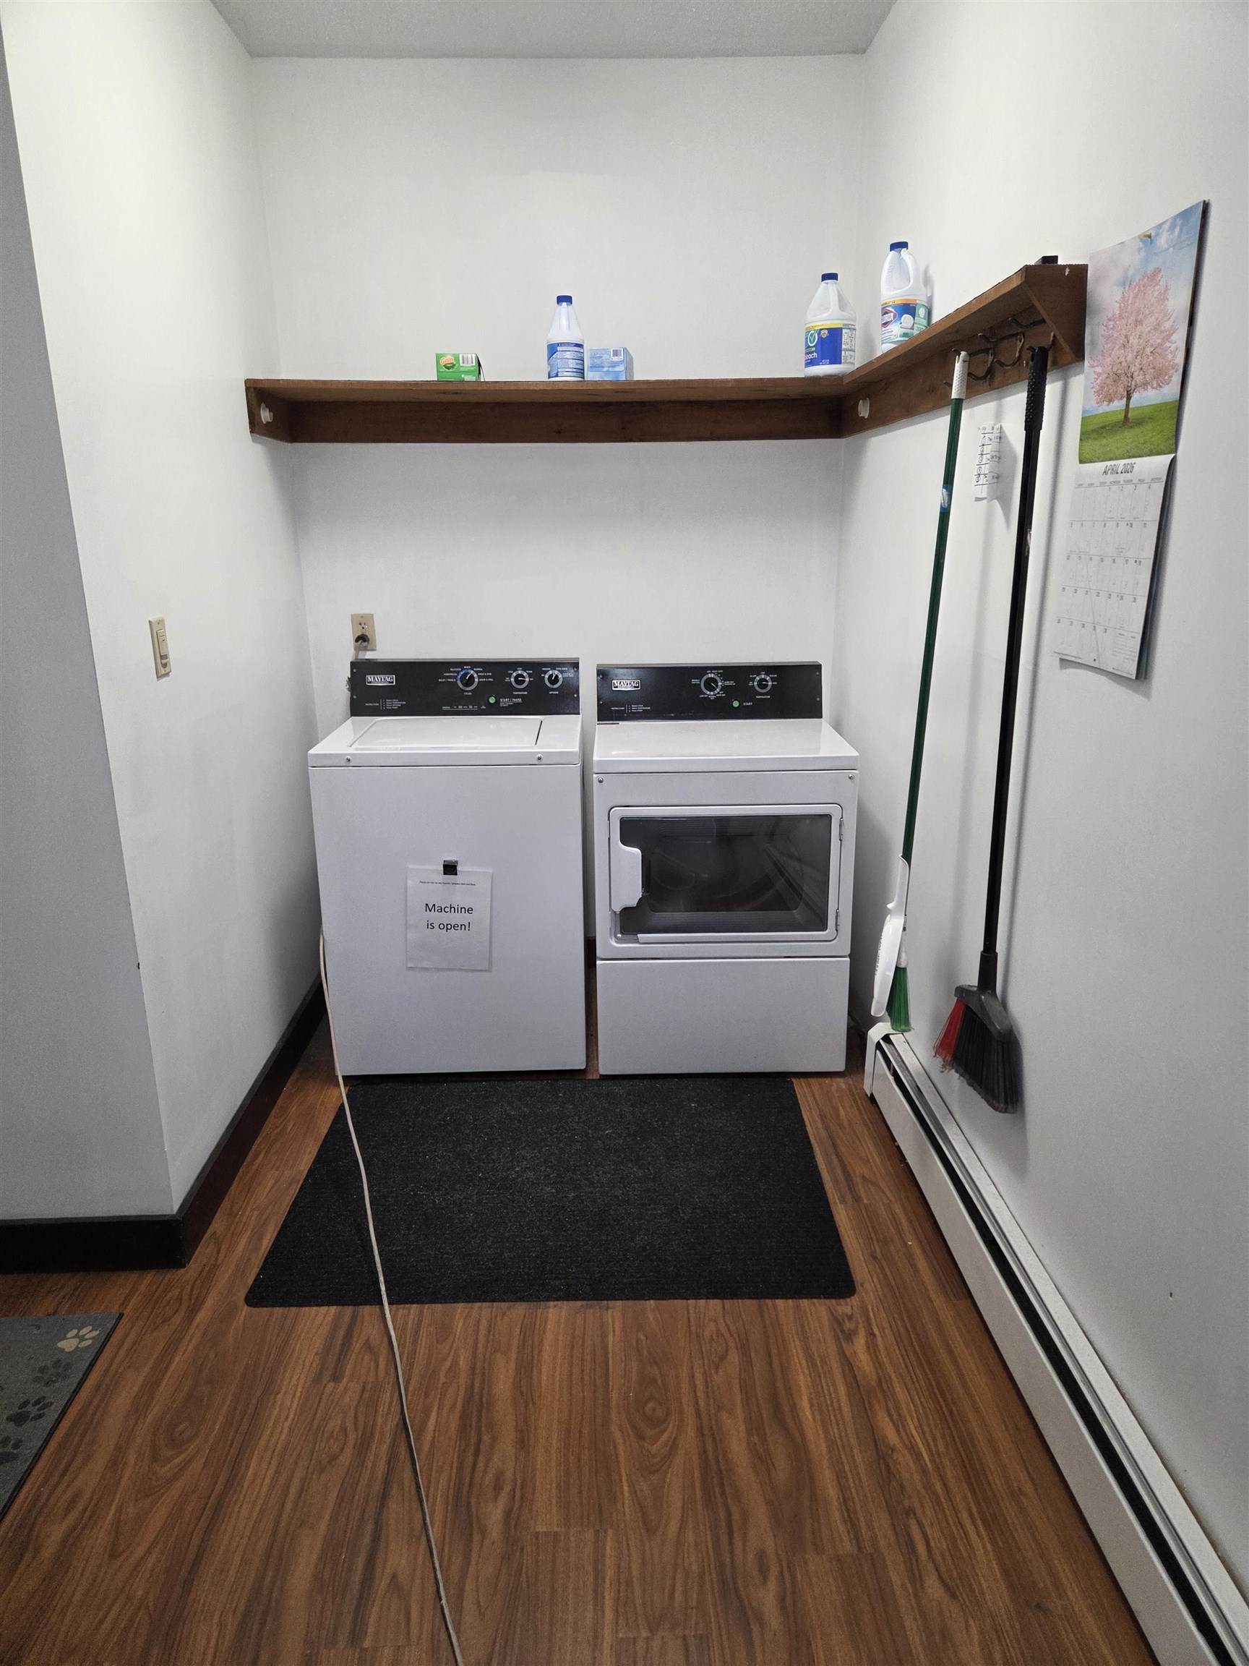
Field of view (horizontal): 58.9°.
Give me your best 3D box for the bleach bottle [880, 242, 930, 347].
[{"bbox_3d":[0.655,-1.244,2.587,0.097,0.238,0.128,-8,18,-26],"label":"bleach bottle"}]

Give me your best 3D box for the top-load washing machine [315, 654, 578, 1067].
[{"bbox_3d":[-0.468,0.073,3.255,0.692,1.087,0.670,-1,16,-1],"label":"top-load washing machine"}]

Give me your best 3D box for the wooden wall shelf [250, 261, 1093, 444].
[{"bbox_3d":[-0.157,-1.022,2.521,1.710,0.136,1.720,-1,16,-1],"label":"wooden wall shelf"}]

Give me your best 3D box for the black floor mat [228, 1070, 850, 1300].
[{"bbox_3d":[-0.148,0.811,2.620,1.220,0.009,0.890,-1,16,-1],"label":"black floor mat"}]

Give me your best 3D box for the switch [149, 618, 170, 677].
[{"bbox_3d":[-0.954,-0.382,2.270,0.012,0.115,0.071,-1,16,-1],"label":"switch"}]

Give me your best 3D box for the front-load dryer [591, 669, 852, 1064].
[{"bbox_3d":[0.261,0.070,3.247,0.680,1.082,0.680,-1,16,-1],"label":"front-load dryer"}]

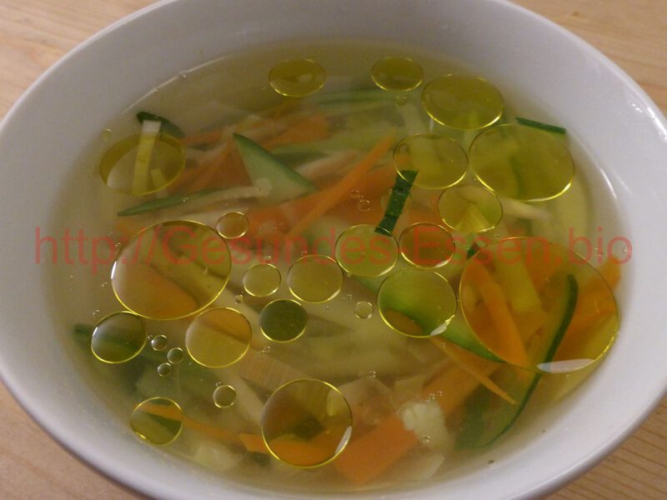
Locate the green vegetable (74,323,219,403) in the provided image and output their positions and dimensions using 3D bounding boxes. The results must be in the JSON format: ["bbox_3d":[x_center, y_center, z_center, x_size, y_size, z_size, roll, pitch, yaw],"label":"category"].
[{"bbox_3d":[-0.048,0.031,0.152,0.037,0.008,0.013,14,55,9],"label":"green vegetable"}]

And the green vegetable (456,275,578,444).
[{"bbox_3d":[0.047,0.028,0.153,0.015,0.010,0.052,32,60,20],"label":"green vegetable"}]

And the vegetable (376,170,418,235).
[{"bbox_3d":[0.018,-0.014,0.168,0.005,0.002,0.025,17,56,13],"label":"vegetable"}]

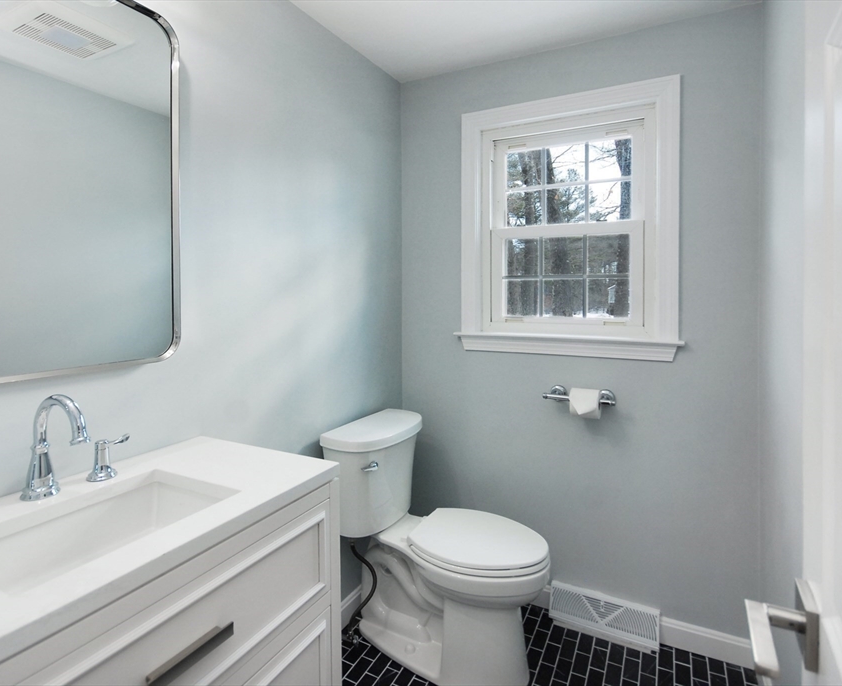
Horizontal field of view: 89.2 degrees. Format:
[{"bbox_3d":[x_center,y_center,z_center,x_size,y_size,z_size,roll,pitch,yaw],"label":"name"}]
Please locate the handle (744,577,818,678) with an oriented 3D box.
[{"bbox_3d":[0.394,0.318,0.465,0.061,0.065,0.136,2,4,30],"label":"handle"}]

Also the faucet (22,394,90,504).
[{"bbox_3d":[-0.686,0.197,0.803,0.179,0.196,0.065,2,4,27],"label":"faucet"}]

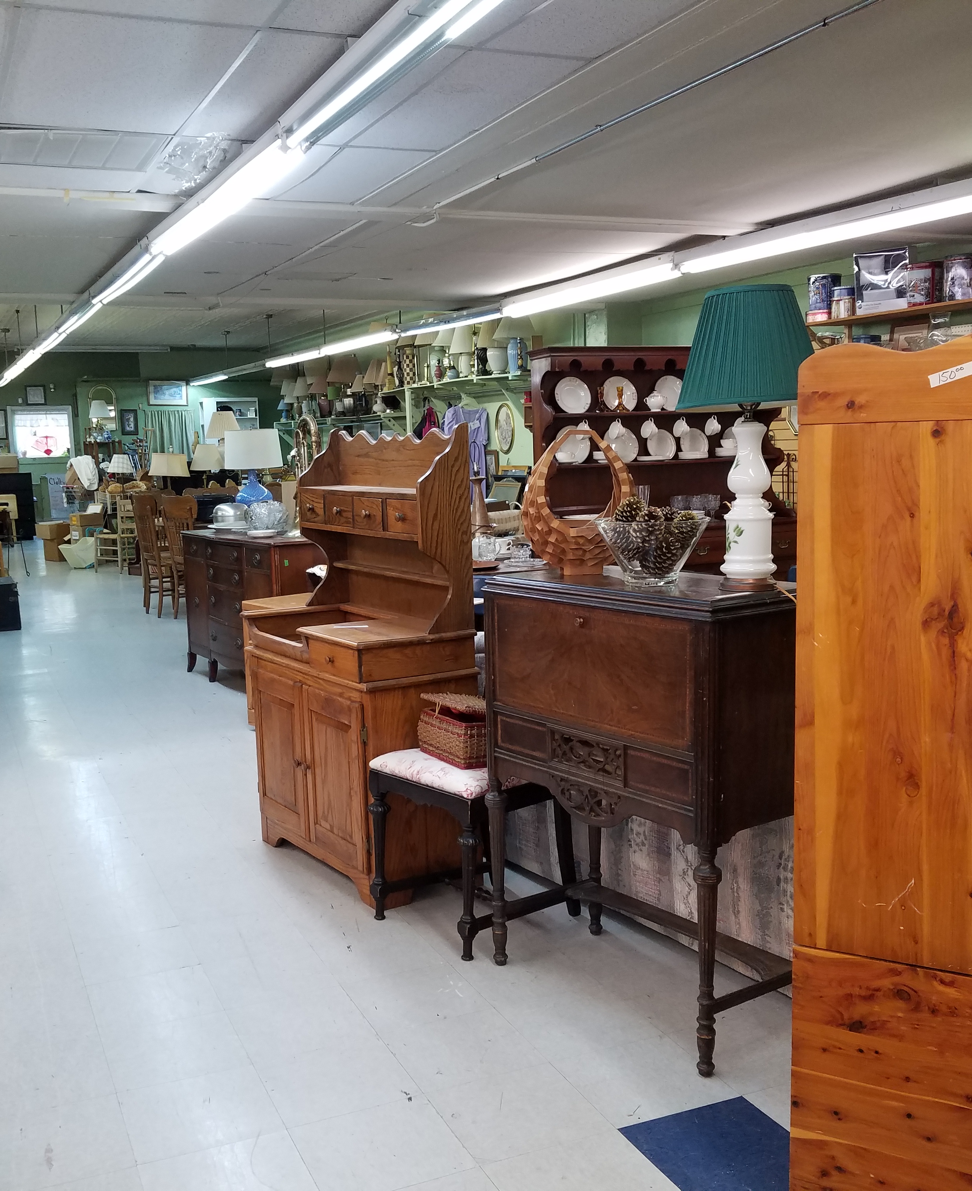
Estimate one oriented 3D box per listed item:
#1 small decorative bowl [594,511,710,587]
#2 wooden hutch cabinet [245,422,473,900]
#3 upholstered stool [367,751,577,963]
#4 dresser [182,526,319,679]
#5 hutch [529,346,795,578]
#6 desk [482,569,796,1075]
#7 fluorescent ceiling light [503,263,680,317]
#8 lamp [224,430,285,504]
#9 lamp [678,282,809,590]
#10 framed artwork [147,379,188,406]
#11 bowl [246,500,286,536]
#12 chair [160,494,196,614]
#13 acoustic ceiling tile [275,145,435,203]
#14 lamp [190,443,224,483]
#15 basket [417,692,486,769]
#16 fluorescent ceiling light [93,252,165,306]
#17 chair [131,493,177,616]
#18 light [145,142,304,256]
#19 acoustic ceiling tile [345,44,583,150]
[{"bbox_3d":[0.414,-0.111,2.931,0.280,0.156,0.280,-2,8,0],"label":"small decorative bowl"},{"bbox_3d":[-0.439,0.186,3.998,0.425,1.448,0.860,-7,9,-34],"label":"wooden hutch cabinet"},{"bbox_3d":[-0.033,0.723,3.540,0.460,0.486,0.430,-9,10,-42],"label":"upholstered stool"},{"bbox_3d":[-1.262,0.088,7.004,0.520,0.900,1.400,-7,9,-33],"label":"dresser"},{"bbox_3d":[1.119,-0.530,7.263,1.670,1.920,0.460,-5,8,-24],"label":"hutch"},{"bbox_3d":[0.395,0.495,2.985,0.385,1.055,0.785,-7,10,-37],"label":"desk"},{"bbox_3d":[0.709,-2.220,8.727,0.120,0.090,2.440,-5,8,-25],"label":"fluorescent ceiling light"},{"bbox_3d":[-1.452,-0.719,7.363,0.365,0.615,0.365,-5,8,-24],"label":"lamp"},{"bbox_3d":[0.605,-0.359,2.745,0.340,0.685,0.340,-2,8,0],"label":"lamp"},{"bbox_3d":[-5.575,-3.556,20.917,0.690,0.440,0.040,-5,8,-24],"label":"framed artwork"},{"bbox_3d":[-1.316,-0.465,7.150,0.240,0.195,0.240,-2,8,0],"label":"bowl"},{"bbox_3d":[-2.329,-0.331,9.827,0.440,1.020,0.520,4,9,35],"label":"chair"},{"bbox_3d":[-0.574,-1.800,5.113,0.385,0.020,1.080,-5,8,-24],"label":"acoustic ceiling tile"},{"bbox_3d":[-2.836,-1.213,12.143,0.330,0.637,0.330,-8,10,-42],"label":"lamp"},{"bbox_3d":[-0.039,0.369,3.387,0.200,0.165,0.250,-7,9,-33],"label":"basket"},{"bbox_3d":[-2.255,-1.966,7.481,0.120,0.090,2.440,-5,8,-25],"label":"fluorescent ceiling light"},{"bbox_3d":[-2.692,-0.359,10.190,0.520,1.030,0.440,-8,10,-41],"label":"chair"},{"bbox_3d":[-1.186,-1.678,5.206,0.120,0.090,2.440,-5,8,-25],"label":"light"},{"bbox_3d":[-0.113,-1.678,4.089,0.385,0.020,1.220,-5,8,-24],"label":"acoustic ceiling tile"}]

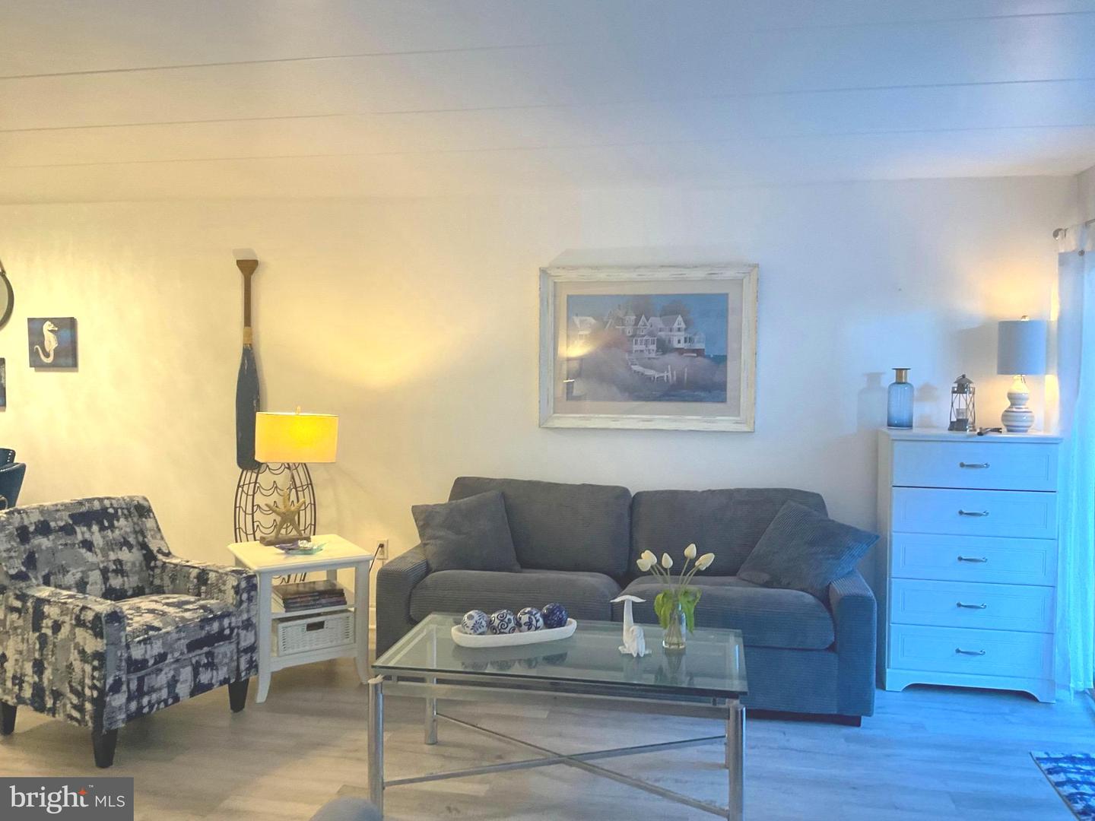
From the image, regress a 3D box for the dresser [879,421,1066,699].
[{"bbox_3d":[1.970,0.704,4.369,0.729,1.197,0.414,1,2,10],"label":"dresser"}]

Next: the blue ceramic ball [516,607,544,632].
[{"bbox_3d":[-0.063,0.779,3.415,0.098,0.098,0.098,0,3,0],"label":"blue ceramic ball"}]

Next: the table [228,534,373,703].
[{"bbox_3d":[-1.206,0.976,4.441,0.550,0.603,0.607,-1,3,-30],"label":"table"}]

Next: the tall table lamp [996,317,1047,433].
[{"bbox_3d":[2.227,-0.166,4.318,0.232,0.549,0.232,1,2,10],"label":"tall table lamp"}]

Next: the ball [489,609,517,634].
[{"bbox_3d":[-0.164,0.780,3.377,0.098,0.098,0.098,0,3,0],"label":"ball"}]

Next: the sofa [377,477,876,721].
[{"bbox_3d":[0.369,0.826,4.391,2.151,0.929,0.930,1,2,10],"label":"sofa"}]

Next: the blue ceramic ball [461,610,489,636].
[{"bbox_3d":[-0.259,0.756,3.272,0.099,0.099,0.099,0,2,0],"label":"blue ceramic ball"}]

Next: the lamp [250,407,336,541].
[{"bbox_3d":[-1.268,0.333,4.639,0.389,0.667,0.222,-1,3,-25],"label":"lamp"}]

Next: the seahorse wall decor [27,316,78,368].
[{"bbox_3d":[-2.985,-0.407,5.535,0.295,0.297,0.037,1,3,11],"label":"seahorse wall decor"}]

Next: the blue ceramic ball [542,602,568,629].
[{"bbox_3d":[0.029,0.777,3.463,0.098,0.098,0.098,0,3,0],"label":"blue ceramic ball"}]

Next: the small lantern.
[{"bbox_3d":[1.994,-0.035,4.414,0.126,0.277,0.126,1,3,11],"label":"small lantern"}]

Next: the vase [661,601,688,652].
[{"bbox_3d":[0.458,0.767,3.307,0.089,0.164,0.089,1,3,11],"label":"vase"}]

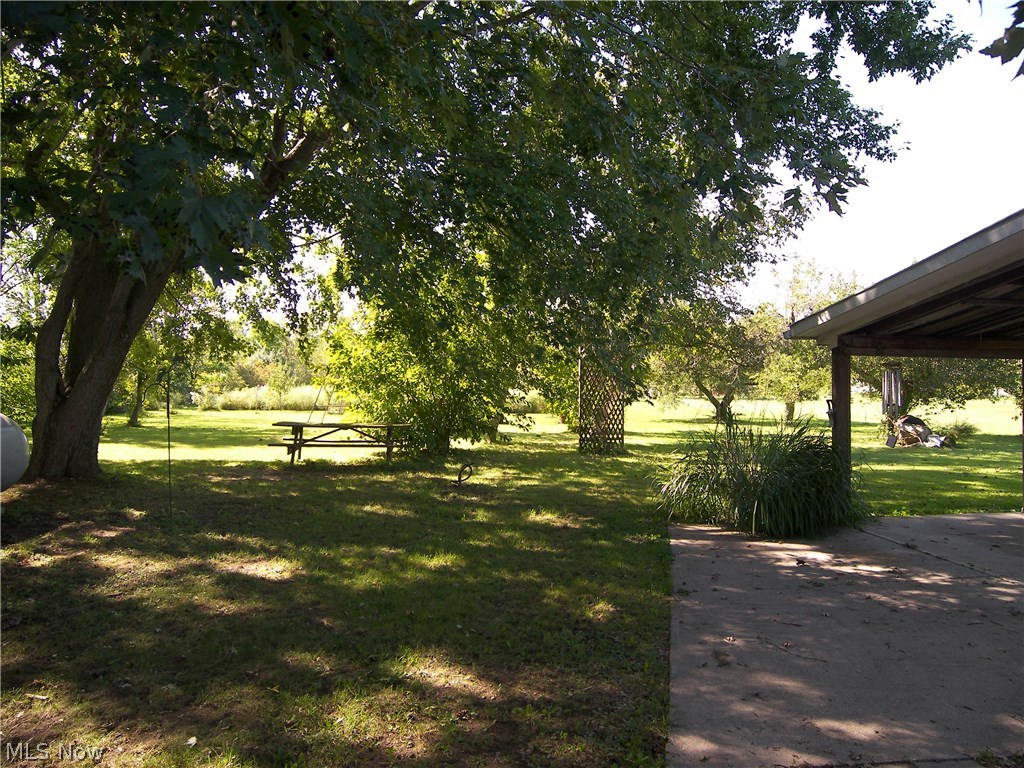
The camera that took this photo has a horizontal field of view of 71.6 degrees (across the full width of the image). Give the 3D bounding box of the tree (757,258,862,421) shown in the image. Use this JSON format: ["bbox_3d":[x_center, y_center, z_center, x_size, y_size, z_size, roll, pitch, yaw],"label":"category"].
[{"bbox_3d":[12.500,-1.870,30.500,4.500,7.000,4.500,0,0,0],"label":"tree"}]

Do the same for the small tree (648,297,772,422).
[{"bbox_3d":[8.530,-1.070,30.500,5.400,5.400,5.200,0,0,0],"label":"small tree"}]

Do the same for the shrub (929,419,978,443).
[{"bbox_3d":[12.750,1.340,20.500,1.400,0.720,1.200,0,0,0],"label":"shrub"}]

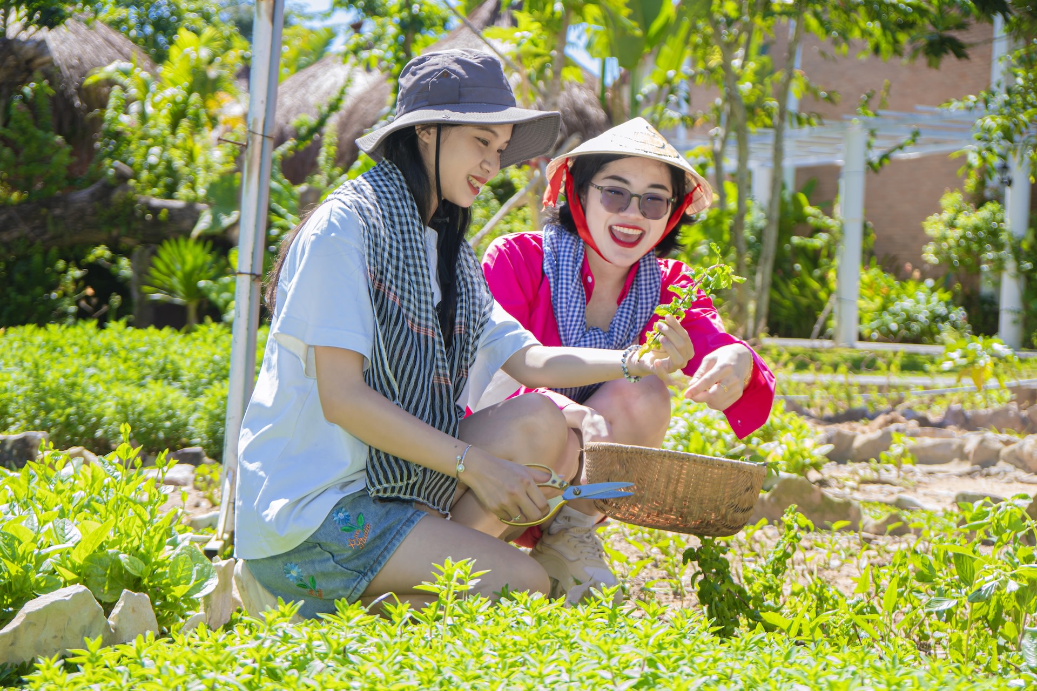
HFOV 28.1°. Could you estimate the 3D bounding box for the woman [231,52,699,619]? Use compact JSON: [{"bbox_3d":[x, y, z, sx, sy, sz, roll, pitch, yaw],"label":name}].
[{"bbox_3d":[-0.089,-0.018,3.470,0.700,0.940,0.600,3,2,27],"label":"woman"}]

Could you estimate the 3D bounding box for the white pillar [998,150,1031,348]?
[{"bbox_3d":[5.632,-1.148,23.500,0.250,2.420,0.250,2,2,-17],"label":"white pillar"}]

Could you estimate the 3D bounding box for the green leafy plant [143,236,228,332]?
[{"bbox_3d":[-2.251,-0.378,14.000,0.570,0.720,0.570,2,2,0],"label":"green leafy plant"}]

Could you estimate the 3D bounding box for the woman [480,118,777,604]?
[{"bbox_3d":[0.197,0.028,3.800,0.560,0.880,0.640,2,2,-21],"label":"woman"}]

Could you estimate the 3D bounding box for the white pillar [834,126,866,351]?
[{"bbox_3d":[3.684,-1.240,23.000,0.250,2.500,0.250,2,2,-17],"label":"white pillar"}]

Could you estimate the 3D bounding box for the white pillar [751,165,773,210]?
[{"bbox_3d":[3.429,-1.349,29.500,0.250,2.450,0.250,2,2,-17],"label":"white pillar"}]

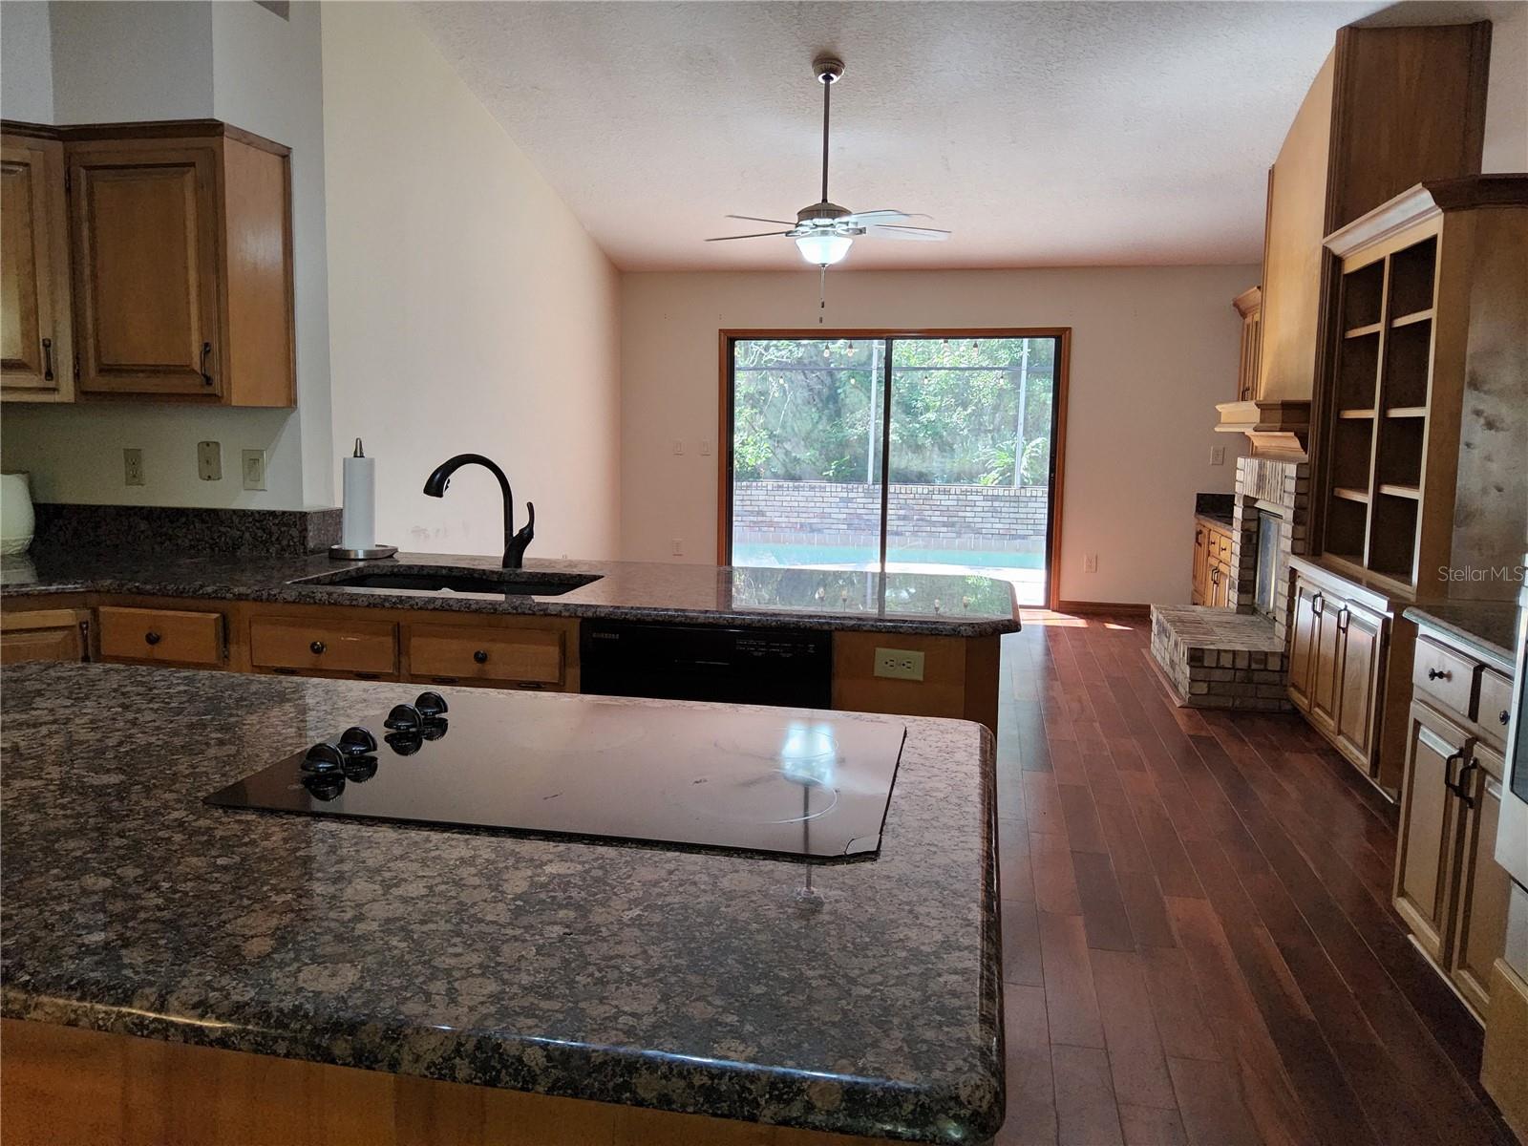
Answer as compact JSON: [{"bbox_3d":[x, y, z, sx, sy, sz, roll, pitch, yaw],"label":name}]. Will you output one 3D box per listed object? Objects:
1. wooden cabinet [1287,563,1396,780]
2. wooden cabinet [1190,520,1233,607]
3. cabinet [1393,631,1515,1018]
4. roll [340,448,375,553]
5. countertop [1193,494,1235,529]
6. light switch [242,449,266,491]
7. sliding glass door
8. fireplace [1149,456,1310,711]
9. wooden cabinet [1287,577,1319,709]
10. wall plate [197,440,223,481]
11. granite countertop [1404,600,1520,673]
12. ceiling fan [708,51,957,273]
[{"bbox_3d":[2.611,0.398,4.566,0.530,0.750,1.340,2,8,11],"label":"wooden cabinet"},{"bbox_3d":[3.220,0.067,7.304,0.510,0.693,1.347,2,8,11],"label":"wooden cabinet"},{"bbox_3d":[1.839,0.619,2.397,0.605,0.873,0.720,2,8,11],"label":"cabinet"},{"bbox_3d":[-1.266,-0.214,3.448,0.104,0.291,0.104,1,8,0],"label":"roll"},{"bbox_3d":[3.210,-0.376,7.247,0.540,0.200,1.347,2,8,11],"label":"countertop"},{"bbox_3d":[-1.591,-0.321,3.446,0.082,0.127,0.015,2,8,11],"label":"light switch"},{"bbox_3d":[0.924,-0.776,8.389,2.526,2.028,0.130,2,8,11],"label":"sliding glass door"},{"bbox_3d":[2.564,-0.016,6.004,0.665,1.188,1.400,2,8,11],"label":"fireplace"},{"bbox_3d":[2.684,0.357,5.019,0.470,0.673,0.420,2,8,11],"label":"wooden cabinet"},{"bbox_3d":[-1.732,-0.349,3.448,0.079,0.119,0.010,2,8,11],"label":"wall plate"},{"bbox_3d":[1.840,0.161,2.357,0.640,0.042,0.760,2,8,11],"label":"granite countertop"},{"bbox_3d":[0.327,-2.135,5.758,1.300,1.058,1.300,2,8,11],"label":"ceiling fan"}]

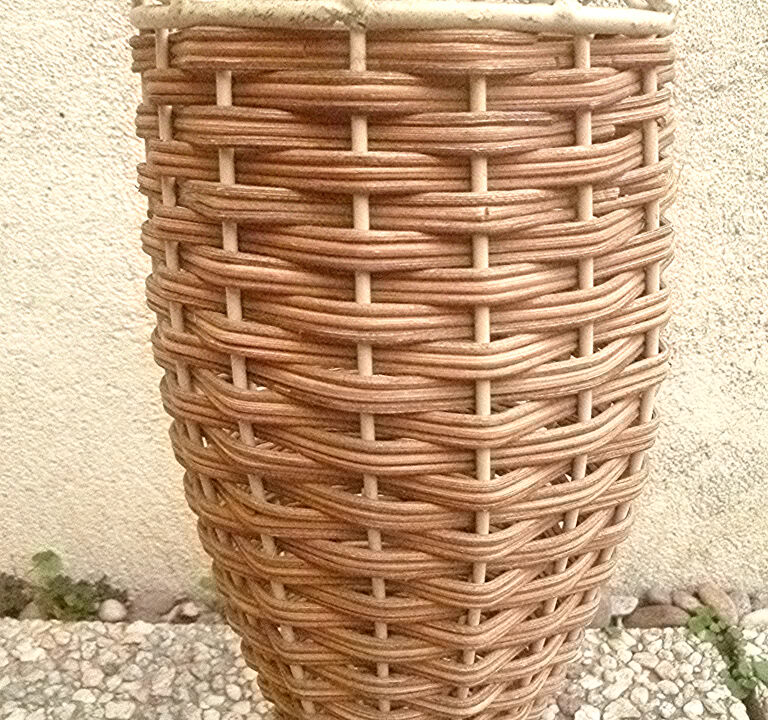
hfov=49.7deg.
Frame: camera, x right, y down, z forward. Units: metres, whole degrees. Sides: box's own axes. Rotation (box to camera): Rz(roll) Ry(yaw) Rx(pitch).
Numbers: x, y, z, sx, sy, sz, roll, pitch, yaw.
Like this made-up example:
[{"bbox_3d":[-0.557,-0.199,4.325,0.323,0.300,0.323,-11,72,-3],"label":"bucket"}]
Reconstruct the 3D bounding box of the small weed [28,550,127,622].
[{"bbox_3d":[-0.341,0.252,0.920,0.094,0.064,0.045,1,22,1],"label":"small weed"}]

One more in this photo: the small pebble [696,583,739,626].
[{"bbox_3d":[0.372,0.273,0.923,0.030,0.034,0.062,-18,28,-39],"label":"small pebble"}]

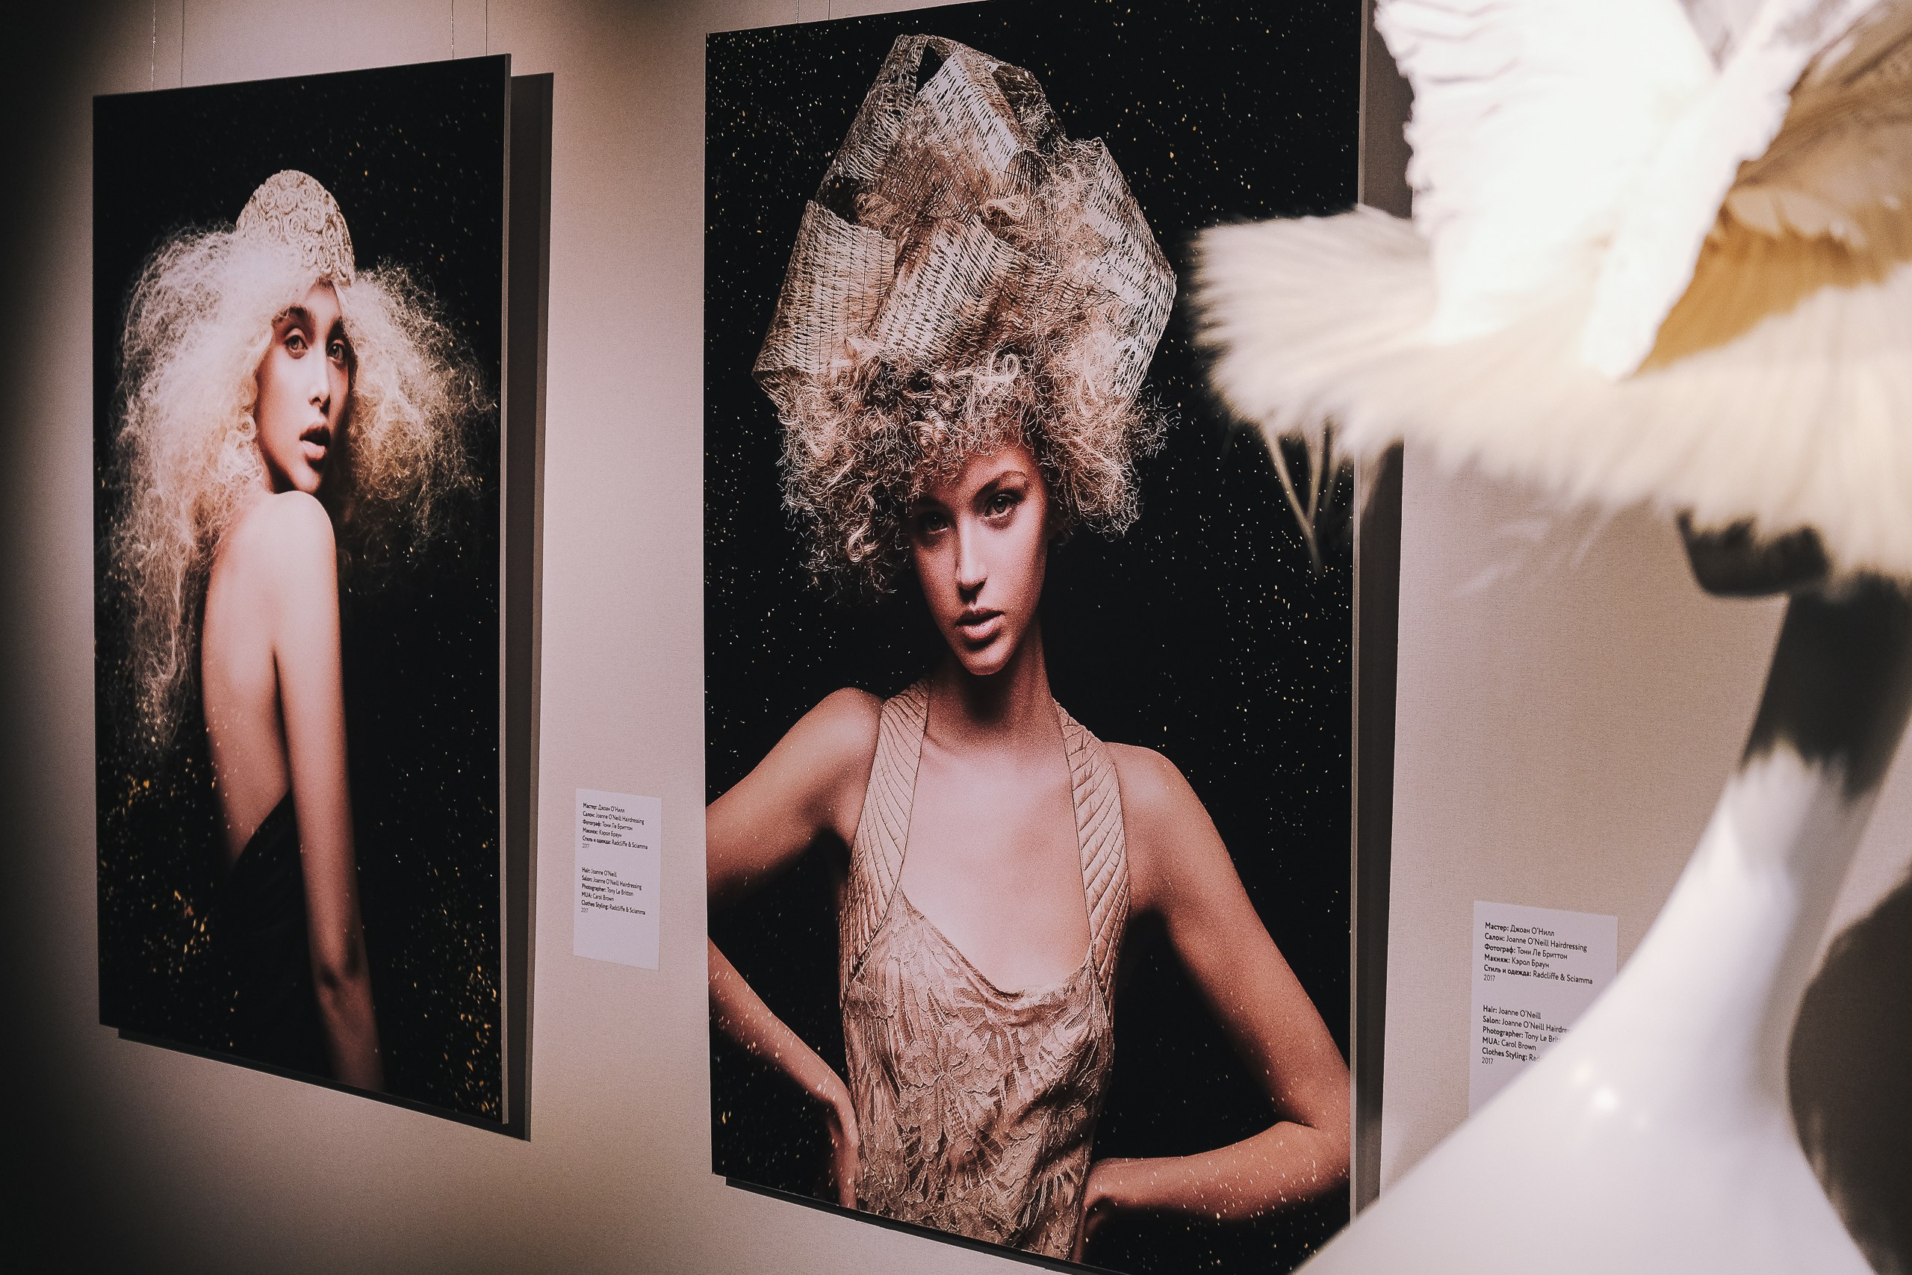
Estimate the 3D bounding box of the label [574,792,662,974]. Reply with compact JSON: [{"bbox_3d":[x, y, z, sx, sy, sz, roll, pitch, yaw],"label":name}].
[{"bbox_3d":[-0.360,0.257,4.300,0.004,0.181,0.150,-1,4,-42],"label":"label"}]

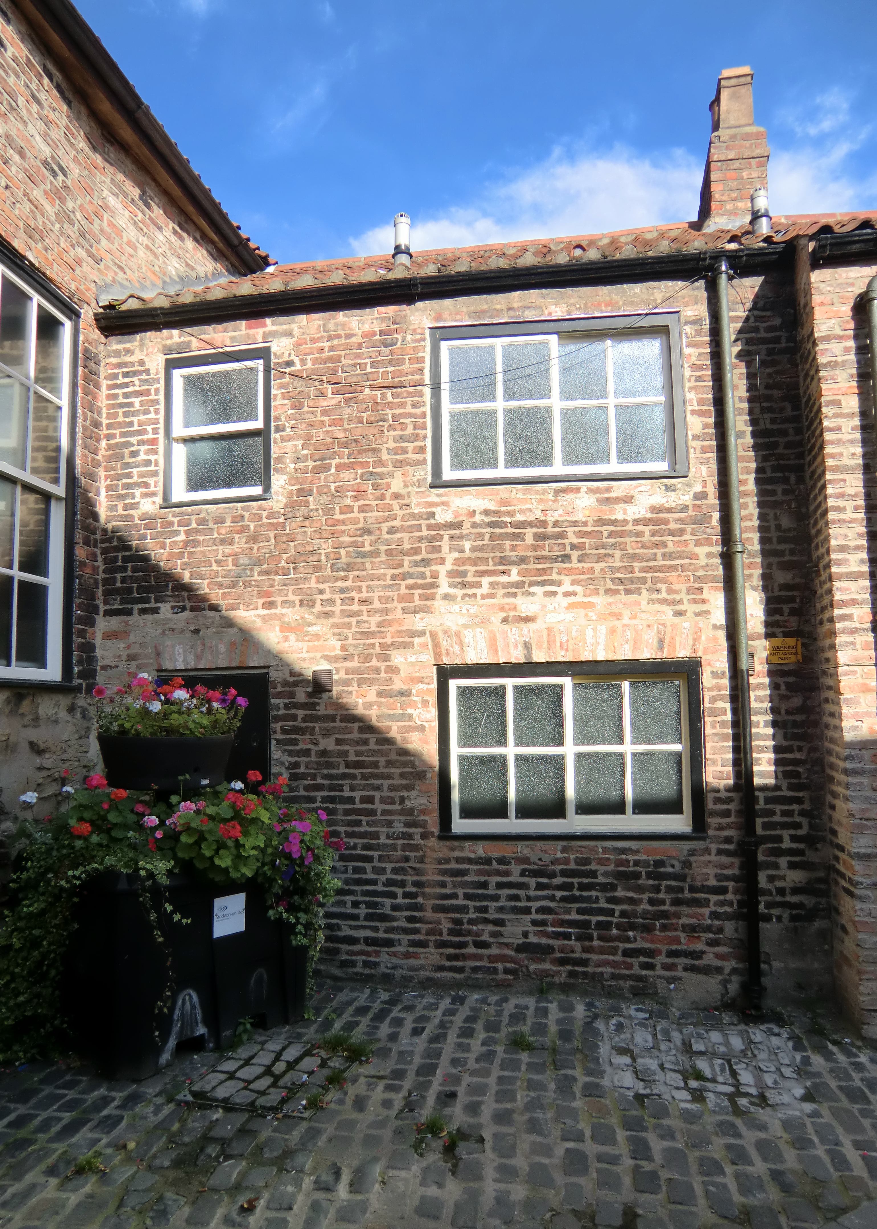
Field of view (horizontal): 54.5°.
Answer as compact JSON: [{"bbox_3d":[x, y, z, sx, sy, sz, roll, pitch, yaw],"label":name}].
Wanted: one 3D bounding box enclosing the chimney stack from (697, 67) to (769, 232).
[{"bbox_3d":[2.430,-3.702,7.112,0.447,1.387,0.580,-2,-5,6],"label":"chimney stack"}]

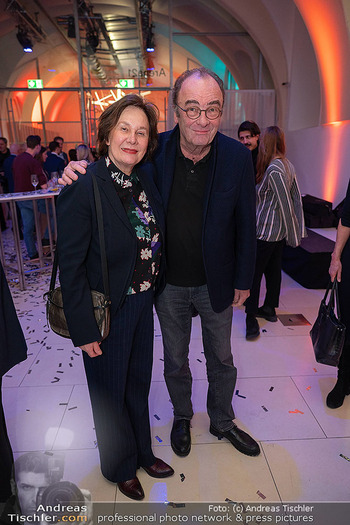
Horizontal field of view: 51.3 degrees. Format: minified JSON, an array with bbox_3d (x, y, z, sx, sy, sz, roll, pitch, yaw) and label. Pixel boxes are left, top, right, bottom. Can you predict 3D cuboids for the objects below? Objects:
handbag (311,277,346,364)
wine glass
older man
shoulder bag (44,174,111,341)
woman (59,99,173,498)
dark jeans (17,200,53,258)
[{"bbox_3d":[0.926,0.344,2.200,0.140,0.500,0.280,4,16,15],"label":"handbag"},{"bbox_3d":[-1.692,-0.950,4.400,0.083,0.220,0.083,-1,16,0],"label":"wine glass"},{"bbox_3d":[-0.007,0.138,1.654,0.800,1.830,0.420,-1,17,-3],"label":"older man"},{"bbox_3d":[-0.396,-0.033,1.490,0.265,0.670,0.160,5,17,20],"label":"shoulder bag"},{"bbox_3d":[-0.213,0.249,1.499,0.480,1.710,0.370,-12,20,-33],"label":"woman"},{"bbox_3d":[-2.235,-0.589,5.800,0.400,0.950,0.400,-13,20,-38],"label":"dark jeans"}]

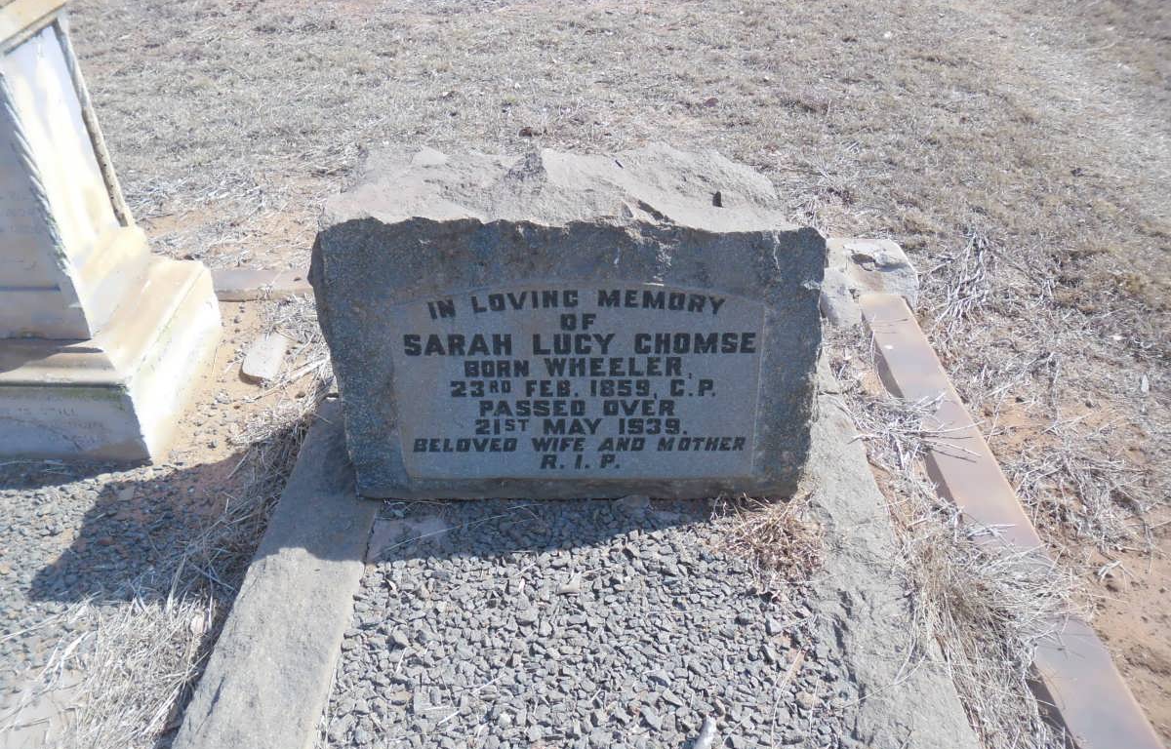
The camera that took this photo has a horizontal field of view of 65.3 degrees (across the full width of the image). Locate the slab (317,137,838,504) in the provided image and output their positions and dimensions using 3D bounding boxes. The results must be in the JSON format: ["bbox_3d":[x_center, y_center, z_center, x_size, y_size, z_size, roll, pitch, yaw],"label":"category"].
[{"bbox_3d":[-0.012,-0.100,1.736,0.840,0.558,0.383,0,33,1],"label":"slab"}]

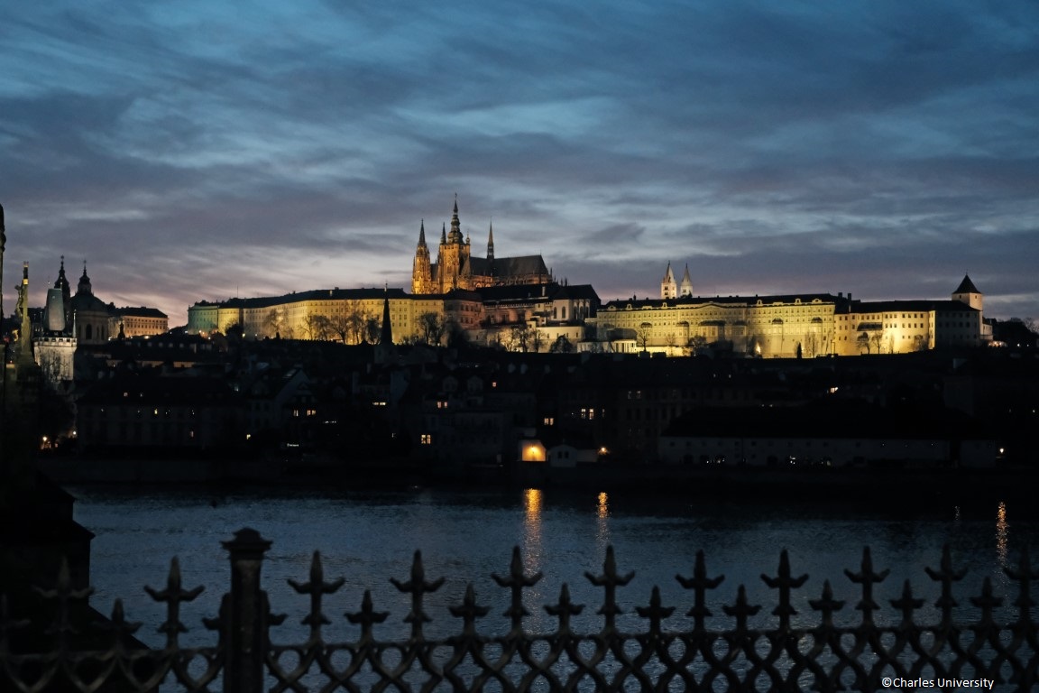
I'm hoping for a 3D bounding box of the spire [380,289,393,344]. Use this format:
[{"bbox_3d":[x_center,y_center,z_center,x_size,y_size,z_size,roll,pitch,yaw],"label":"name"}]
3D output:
[{"bbox_3d":[-55.664,-12.882,641.806,5.500,25.430,5.500,0,-3,-5],"label":"spire"}]

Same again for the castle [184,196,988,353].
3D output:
[{"bbox_3d":[30.000,-45.764,1004.300,555.000,119.000,125.000,-2,-4,31],"label":"castle"}]

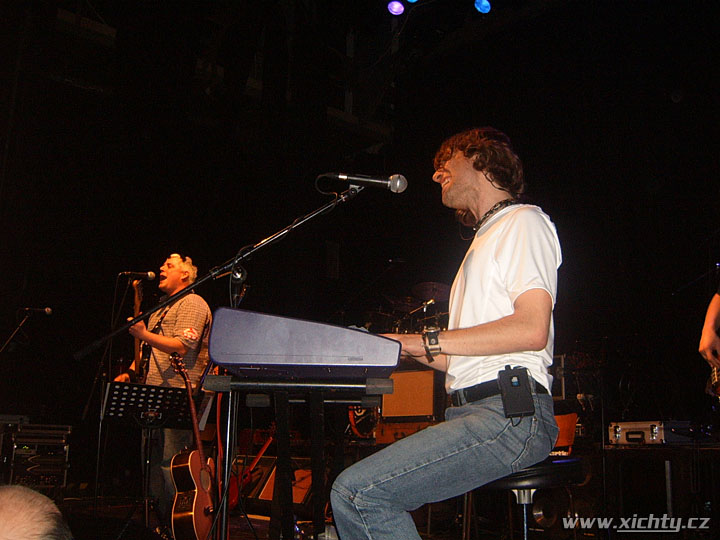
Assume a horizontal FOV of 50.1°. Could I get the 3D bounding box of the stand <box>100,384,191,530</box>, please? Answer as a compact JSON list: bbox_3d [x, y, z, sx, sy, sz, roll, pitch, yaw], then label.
[{"bbox_3d":[-1.225,1.098,4.436,0.520,0.950,0.500,2,-8,-9],"label":"stand"}]

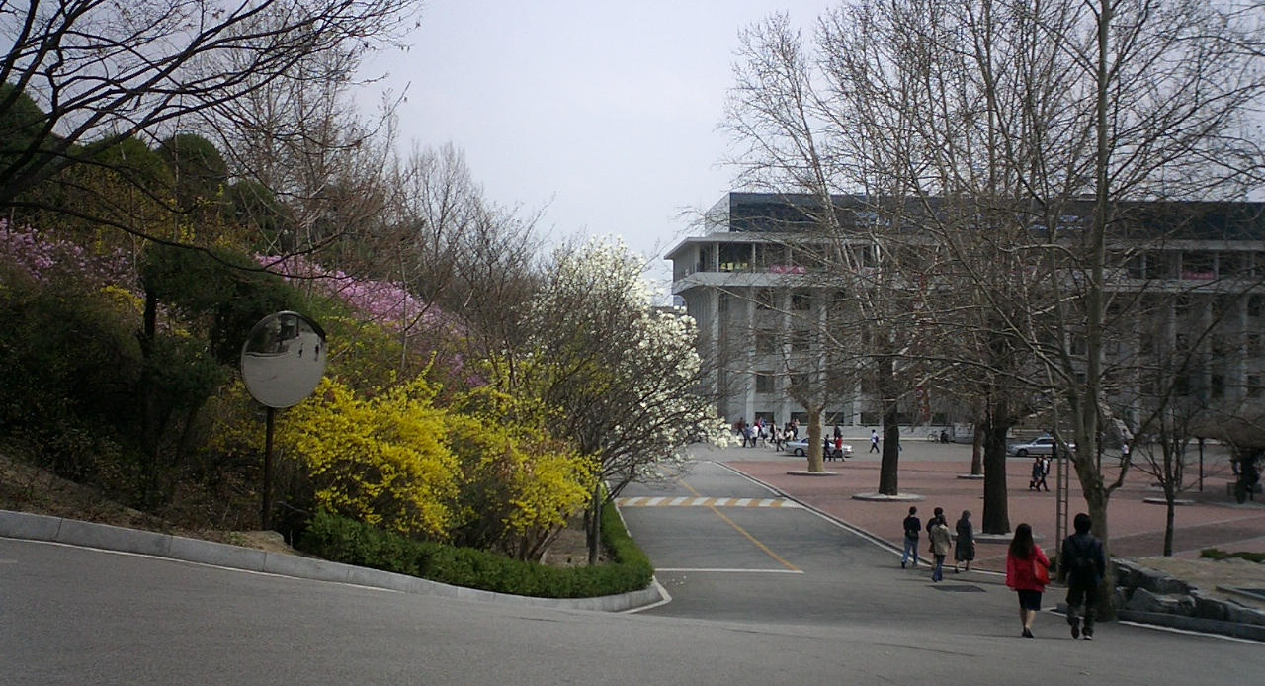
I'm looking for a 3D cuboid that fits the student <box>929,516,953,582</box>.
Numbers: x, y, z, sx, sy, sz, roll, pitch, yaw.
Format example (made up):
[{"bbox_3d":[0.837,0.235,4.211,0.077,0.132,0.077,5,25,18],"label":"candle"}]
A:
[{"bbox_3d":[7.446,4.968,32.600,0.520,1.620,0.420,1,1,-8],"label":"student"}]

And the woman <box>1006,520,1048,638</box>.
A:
[{"bbox_3d":[5.562,3.340,19.000,0.580,1.610,0.420,1,1,6],"label":"woman"}]

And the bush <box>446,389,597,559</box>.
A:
[{"bbox_3d":[-1.875,2.225,22.800,2.550,2.900,2.400,1,1,0],"label":"bush"}]

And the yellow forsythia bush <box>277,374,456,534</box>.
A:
[{"bbox_3d":[-3.939,1.773,20.300,2.650,2.500,2.300,1,1,0],"label":"yellow forsythia bush"}]

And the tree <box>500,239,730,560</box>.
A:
[{"bbox_3d":[-0.357,1.018,23.800,4.050,5.700,4.000,1,1,0],"label":"tree"}]

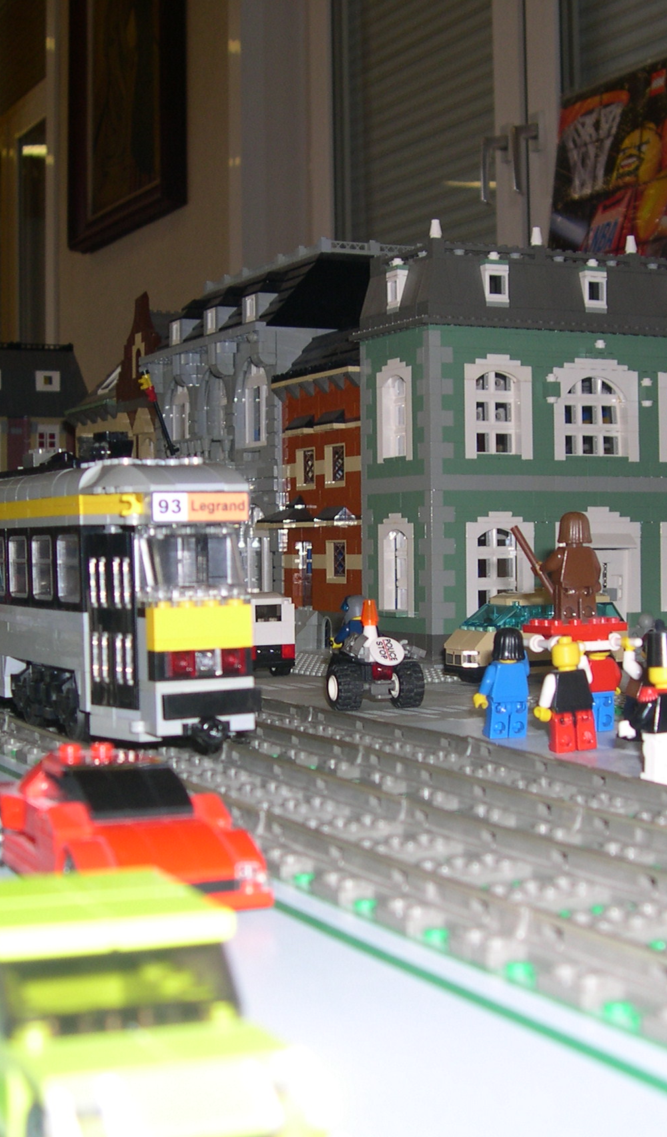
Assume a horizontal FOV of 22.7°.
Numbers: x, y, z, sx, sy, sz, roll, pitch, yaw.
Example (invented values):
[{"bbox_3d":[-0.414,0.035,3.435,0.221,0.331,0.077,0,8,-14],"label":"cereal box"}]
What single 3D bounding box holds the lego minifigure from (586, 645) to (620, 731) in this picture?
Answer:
[{"bbox_3d":[0.105,0.046,0.676,0.025,0.041,0.015,-1,1,-26],"label":"lego minifigure"}]

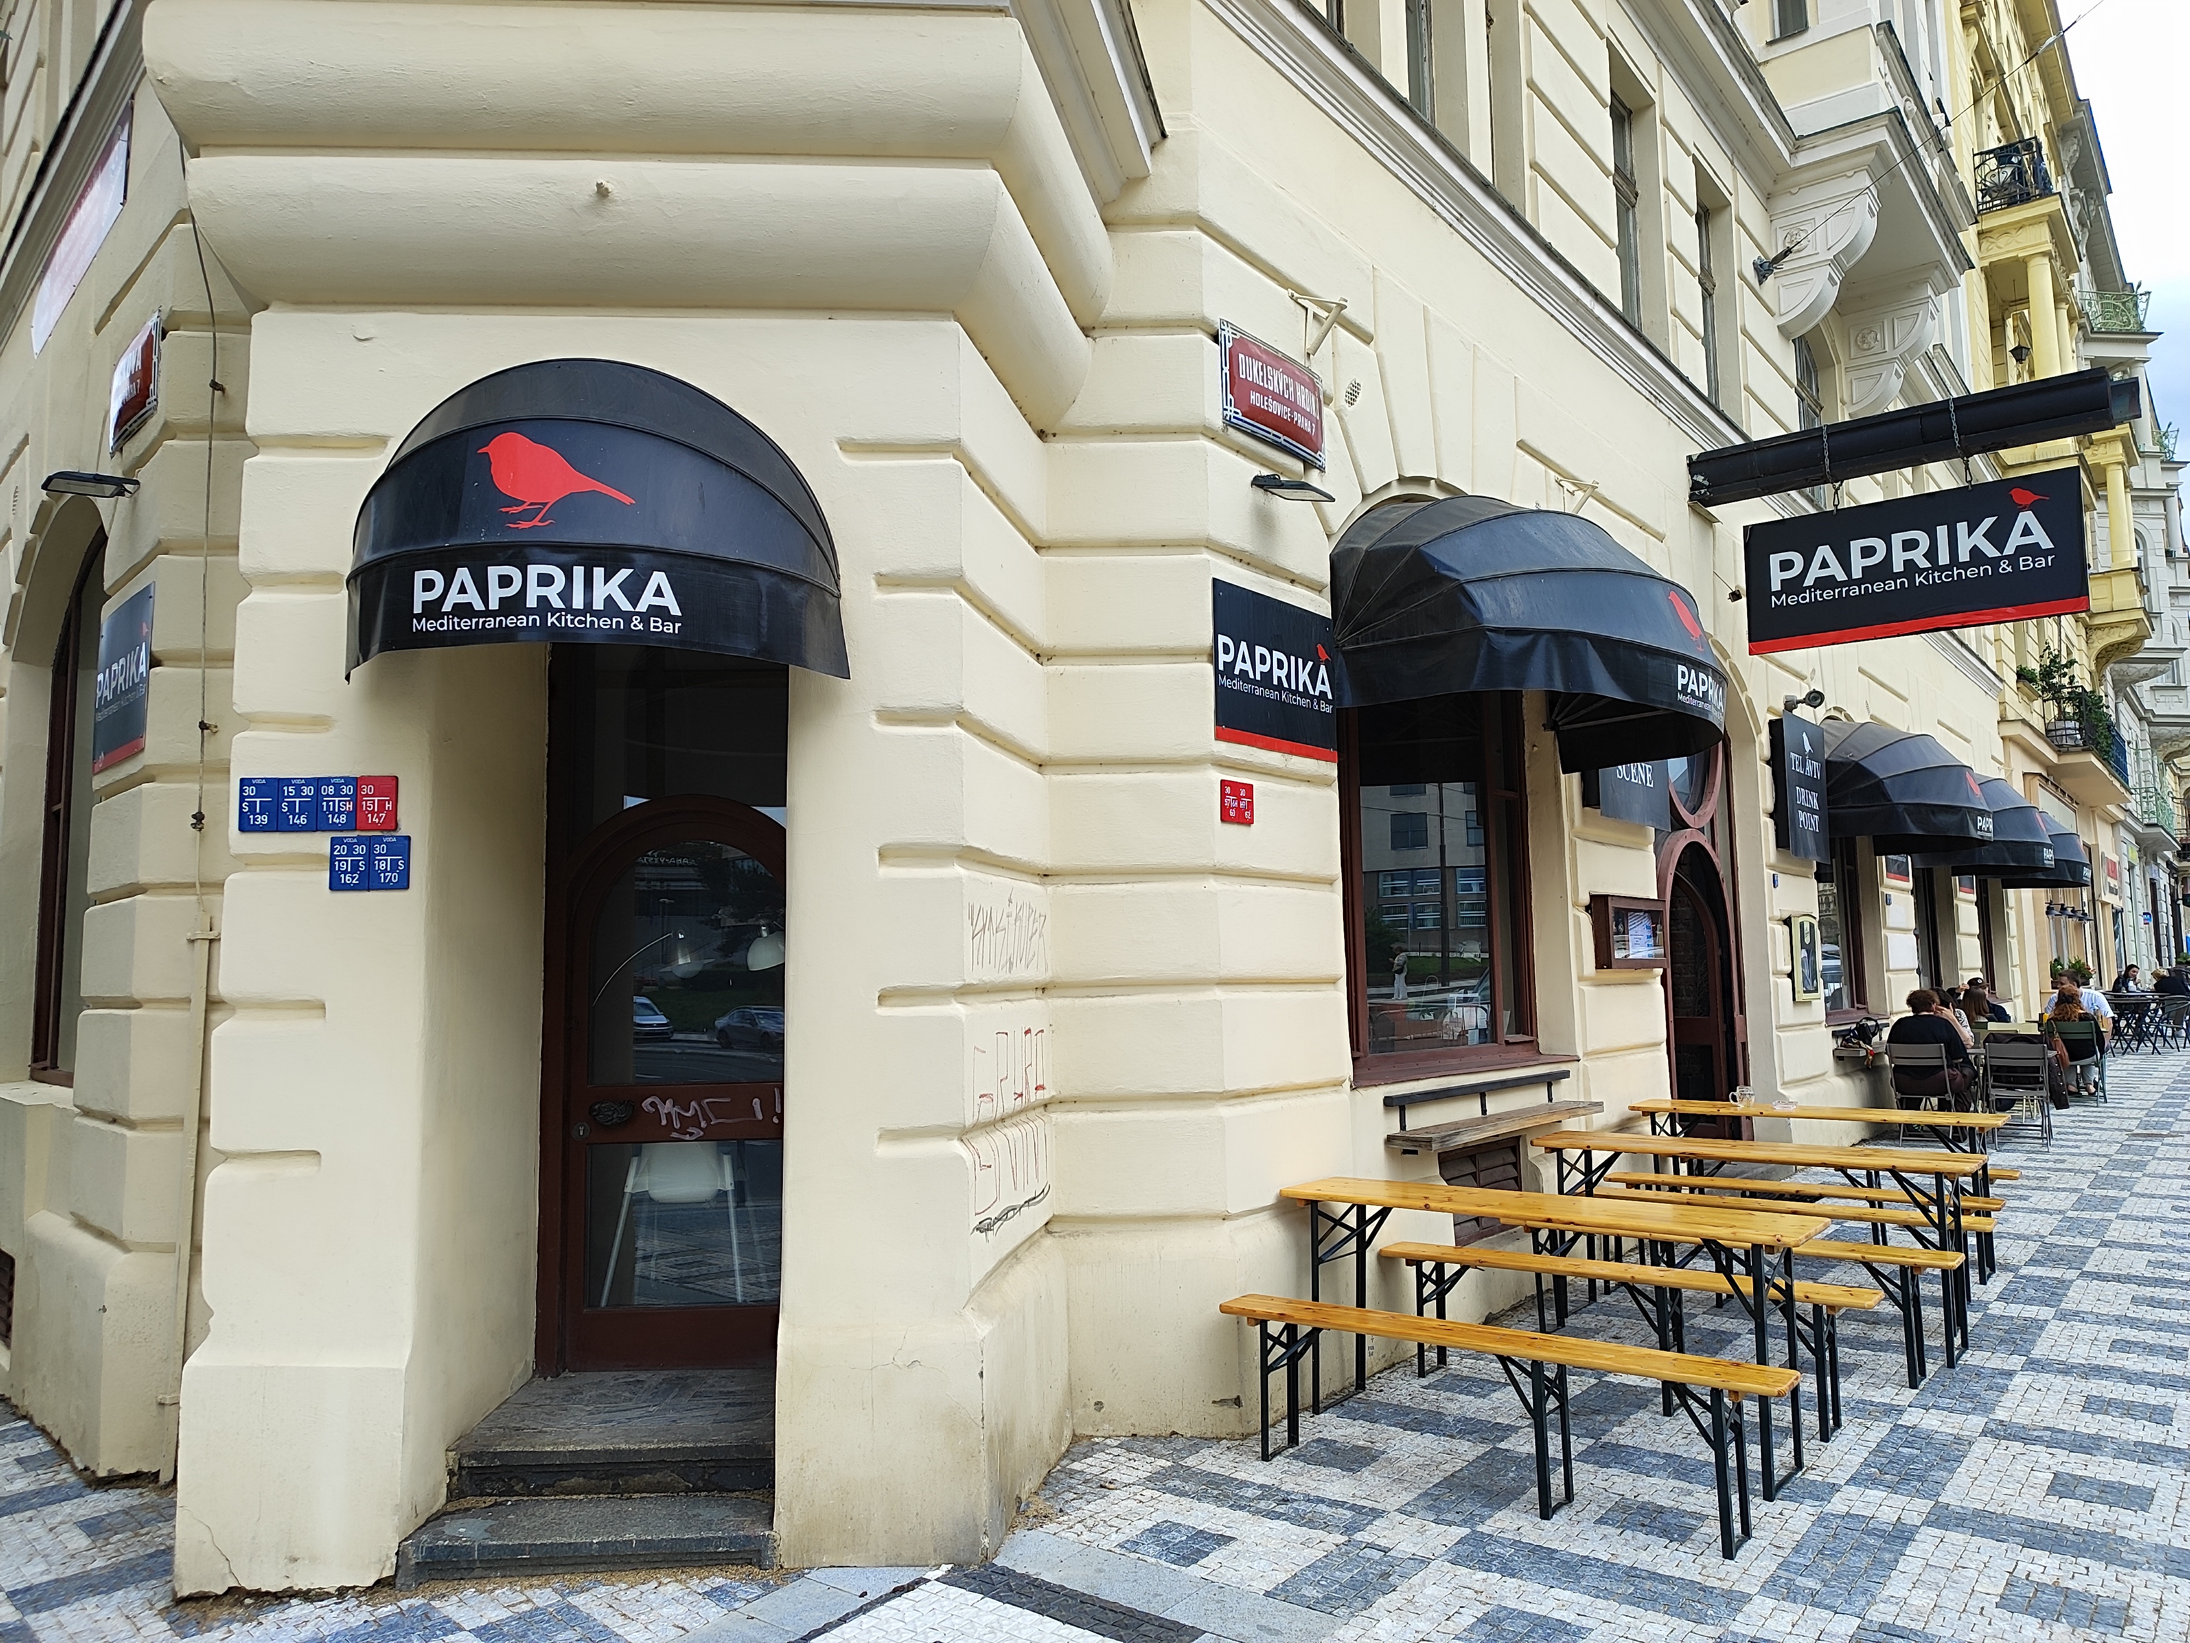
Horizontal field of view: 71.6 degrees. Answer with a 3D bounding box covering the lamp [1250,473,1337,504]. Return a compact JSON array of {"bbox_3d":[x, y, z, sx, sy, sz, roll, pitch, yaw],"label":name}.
[{"bbox_3d":[0.745,-1.257,5.764,0.280,0.080,0.180,-6,-8,38],"label":"lamp"}]

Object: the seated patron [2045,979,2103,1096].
[{"bbox_3d":[10.578,2.373,16.326,0.515,1.257,0.842,-5,-7,37],"label":"seated patron"}]

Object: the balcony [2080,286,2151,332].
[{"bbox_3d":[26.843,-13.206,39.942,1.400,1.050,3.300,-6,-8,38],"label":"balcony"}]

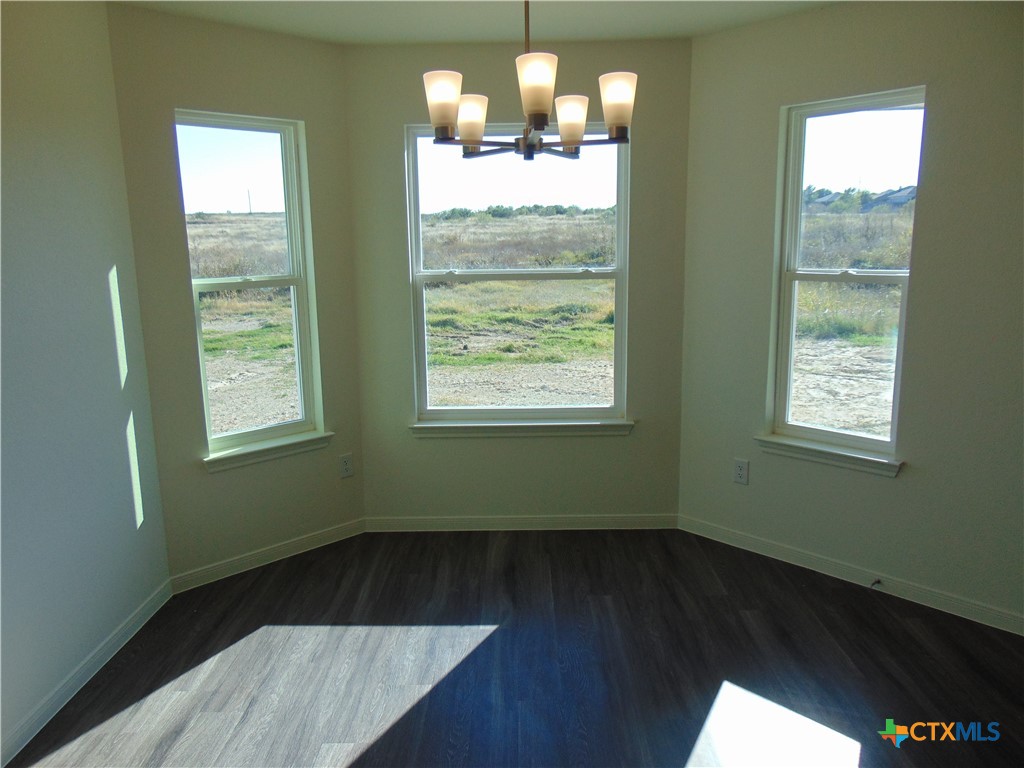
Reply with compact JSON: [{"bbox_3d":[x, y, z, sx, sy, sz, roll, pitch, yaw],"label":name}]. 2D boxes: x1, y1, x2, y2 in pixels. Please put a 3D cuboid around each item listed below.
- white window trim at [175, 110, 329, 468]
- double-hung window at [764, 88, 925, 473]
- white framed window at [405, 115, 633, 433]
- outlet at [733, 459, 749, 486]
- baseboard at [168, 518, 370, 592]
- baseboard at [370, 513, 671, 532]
[{"bbox_3d":[-1.189,-0.438,3.409,0.577,1.510,0.115,-11,15,-42],"label":"white window trim"},{"bbox_3d":[1.422,-0.442,3.193,0.115,1.502,0.580,-11,15,-43],"label":"double-hung window"},{"bbox_3d":[0.036,-0.524,3.752,1.092,1.507,0.115,-1,11,1],"label":"white framed window"},{"bbox_3d":[1.127,0.430,3.622,0.008,0.119,0.075,-11,15,-43],"label":"outlet"},{"bbox_3d":[-1.138,0.825,3.615,1.016,0.083,0.016,-11,15,-42],"label":"baseboard"},{"bbox_3d":[0.054,0.740,3.948,1.657,0.083,0.016,-1,11,1],"label":"baseboard"}]

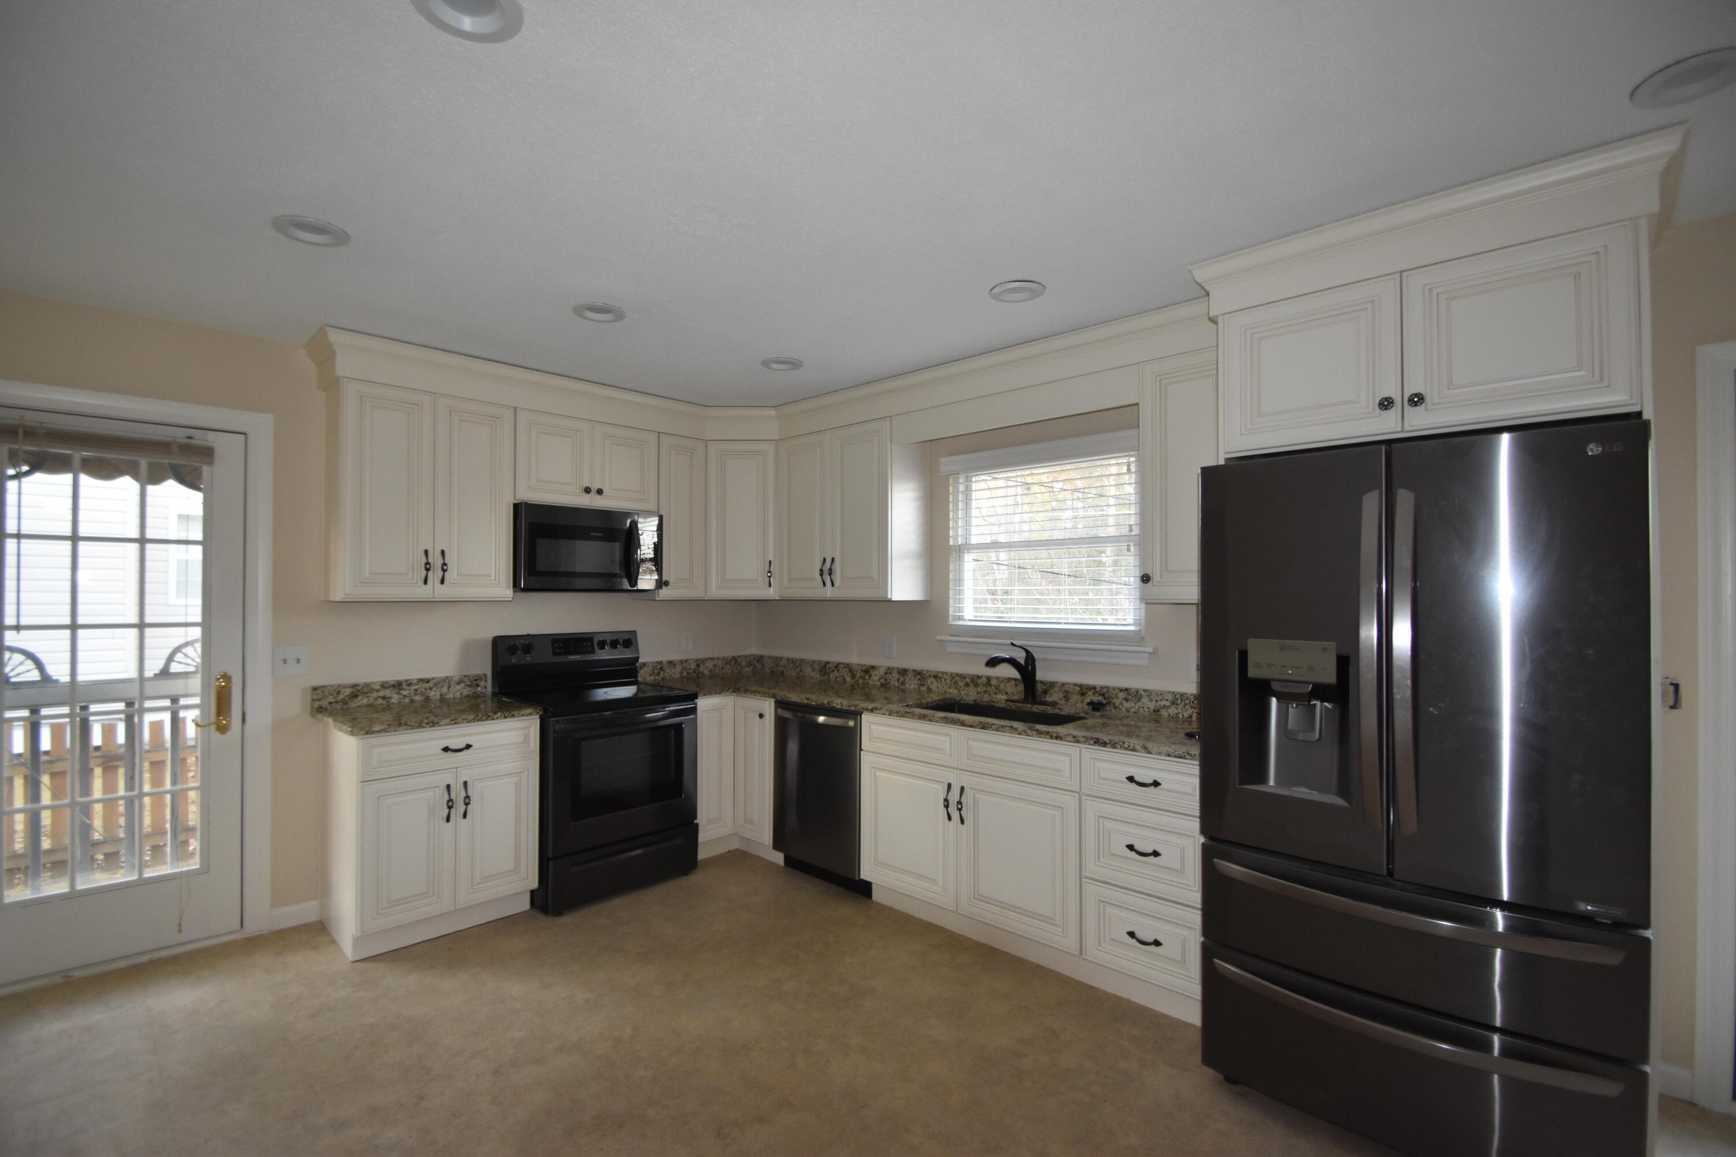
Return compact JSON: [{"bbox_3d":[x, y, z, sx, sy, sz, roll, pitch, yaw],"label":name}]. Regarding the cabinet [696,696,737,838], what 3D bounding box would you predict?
[{"bbox_3d":[-1.051,1.000,4.065,0.612,0.754,0.285,-1,-2,43],"label":"cabinet"}]

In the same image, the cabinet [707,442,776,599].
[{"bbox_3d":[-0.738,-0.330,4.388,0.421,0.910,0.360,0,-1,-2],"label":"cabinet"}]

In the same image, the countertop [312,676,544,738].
[{"bbox_3d":[-1.911,0.536,3.147,0.655,0.133,0.704,-1,-2,43],"label":"countertop"}]

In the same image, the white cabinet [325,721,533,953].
[{"bbox_3d":[-1.900,1.035,3.145,0.633,0.872,0.664,-1,-2,43],"label":"white cabinet"}]

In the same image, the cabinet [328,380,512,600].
[{"bbox_3d":[-2.018,-0.357,3.277,0.325,0.910,0.675,-1,-2,43],"label":"cabinet"}]

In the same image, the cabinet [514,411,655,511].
[{"bbox_3d":[-1.526,-0.581,3.808,0.325,0.436,0.764,-1,-2,43],"label":"cabinet"}]

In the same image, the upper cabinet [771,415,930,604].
[{"bbox_3d":[-0.098,-0.338,4.038,0.872,0.910,0.330,-1,-2,43],"label":"upper cabinet"}]

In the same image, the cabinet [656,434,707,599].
[{"bbox_3d":[-1.166,-0.338,4.205,0.324,0.921,0.307,-1,-2,43],"label":"cabinet"}]

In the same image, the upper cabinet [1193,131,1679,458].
[{"bbox_3d":[1.654,-0.689,2.202,1.050,0.620,0.640,-1,-2,43],"label":"upper cabinet"}]

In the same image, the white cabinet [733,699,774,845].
[{"bbox_3d":[-0.402,1.002,4.071,0.335,0.754,0.612,-1,-2,43],"label":"white cabinet"}]

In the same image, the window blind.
[{"bbox_3d":[0.775,-0.193,3.400,1.040,0.880,0.070,-1,-2,43],"label":"window blind"}]

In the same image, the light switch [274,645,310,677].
[{"bbox_3d":[-2.429,0.349,3.050,0.012,0.120,0.120,-1,-2,43],"label":"light switch"}]

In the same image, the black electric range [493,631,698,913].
[{"bbox_3d":[-1.365,0.890,3.631,0.695,1.185,0.762,-1,-2,43],"label":"black electric range"}]

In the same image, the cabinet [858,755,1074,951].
[{"bbox_3d":[0.573,1.063,3.140,1.062,0.586,0.614,-1,-2,43],"label":"cabinet"}]

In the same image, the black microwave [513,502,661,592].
[{"bbox_3d":[-1.506,-0.148,3.785,0.395,0.426,0.761,-1,-2,43],"label":"black microwave"}]

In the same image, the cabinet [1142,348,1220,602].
[{"bbox_3d":[1.278,-0.359,2.761,0.350,0.919,0.324,-1,-2,43],"label":"cabinet"}]

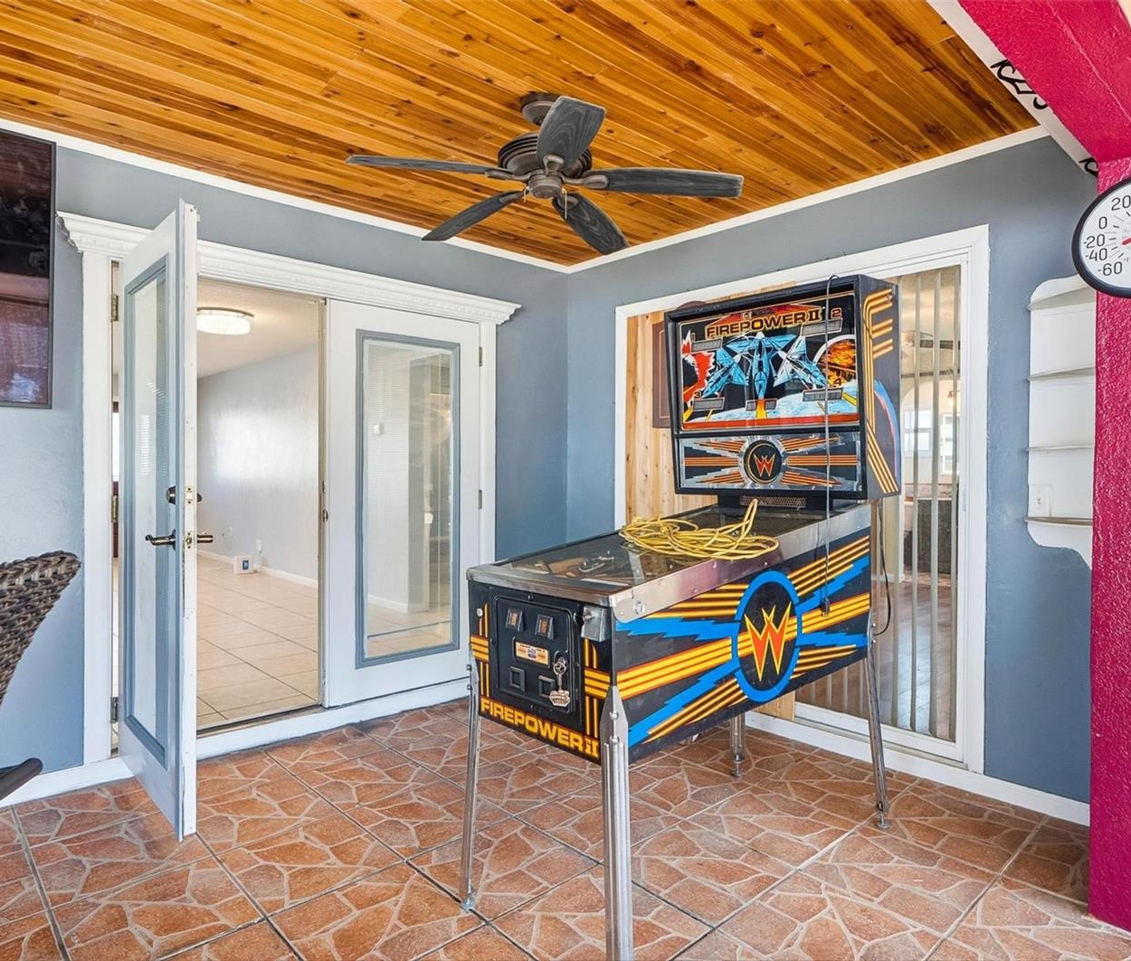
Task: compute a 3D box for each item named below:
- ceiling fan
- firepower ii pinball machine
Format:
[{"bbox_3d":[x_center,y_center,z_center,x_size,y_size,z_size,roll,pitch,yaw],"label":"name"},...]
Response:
[{"bbox_3d":[-0.074,-1.140,2.513,1.300,0.370,1.300,0,0,-43],"label":"ceiling fan"},{"bbox_3d":[0.427,0.292,2.331,1.420,1.890,0.770,0,0,-43],"label":"firepower ii pinball machine"}]

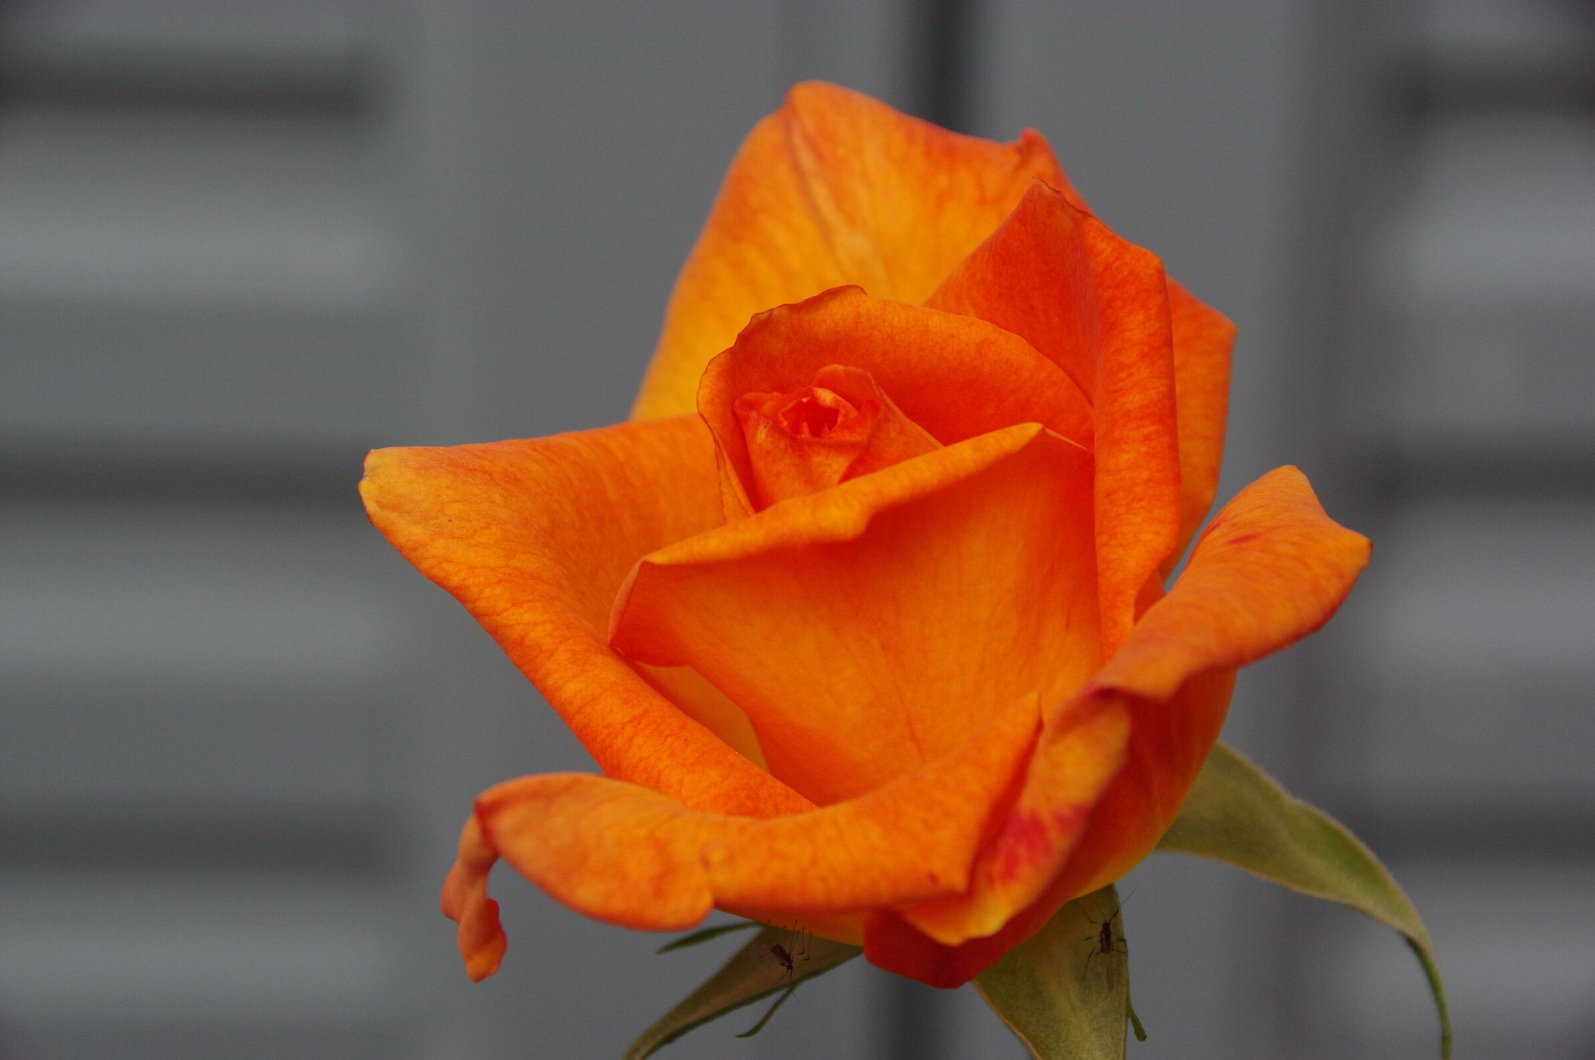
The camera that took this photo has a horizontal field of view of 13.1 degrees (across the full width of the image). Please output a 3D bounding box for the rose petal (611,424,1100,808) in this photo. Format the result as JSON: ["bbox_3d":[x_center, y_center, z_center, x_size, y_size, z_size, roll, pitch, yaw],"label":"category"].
[{"bbox_3d":[0.008,0.012,0.613,0.043,0.039,0.025,-14,26,17],"label":"rose petal"}]

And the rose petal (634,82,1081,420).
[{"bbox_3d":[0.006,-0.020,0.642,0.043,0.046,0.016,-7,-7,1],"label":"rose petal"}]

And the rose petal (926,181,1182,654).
[{"bbox_3d":[0.023,-0.009,0.625,0.029,0.041,0.024,7,13,20],"label":"rose petal"}]

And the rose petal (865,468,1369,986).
[{"bbox_3d":[0.028,0.018,0.610,0.046,0.039,0.034,4,29,-31],"label":"rose petal"}]

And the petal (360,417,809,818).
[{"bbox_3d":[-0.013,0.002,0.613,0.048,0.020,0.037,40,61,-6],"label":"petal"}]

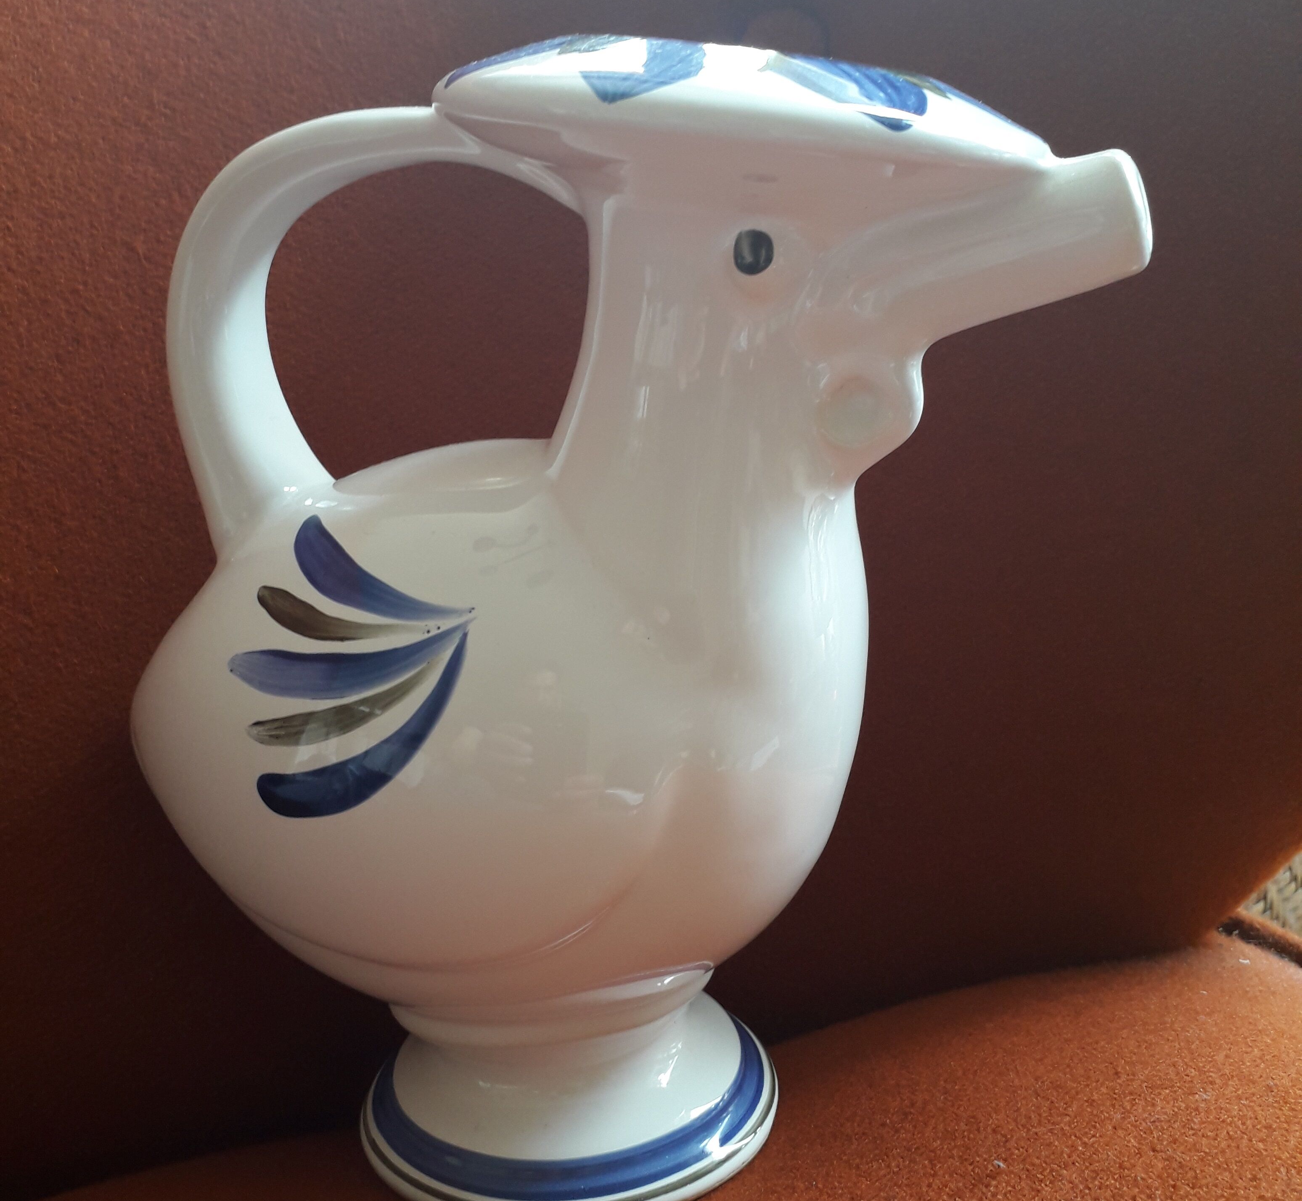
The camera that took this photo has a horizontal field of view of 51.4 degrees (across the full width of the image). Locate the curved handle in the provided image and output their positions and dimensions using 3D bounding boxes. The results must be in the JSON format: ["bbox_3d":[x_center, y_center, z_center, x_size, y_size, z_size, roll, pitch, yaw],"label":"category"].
[{"bbox_3d":[-0.055,-0.054,0.269,0.081,0.089,0.024,-2,15,1],"label":"curved handle"}]

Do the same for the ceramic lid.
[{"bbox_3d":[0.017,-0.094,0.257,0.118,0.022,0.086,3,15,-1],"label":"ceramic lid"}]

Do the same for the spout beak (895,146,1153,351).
[{"bbox_3d":[0.073,-0.070,0.264,0.051,0.033,0.028,-12,15,3],"label":"spout beak"}]

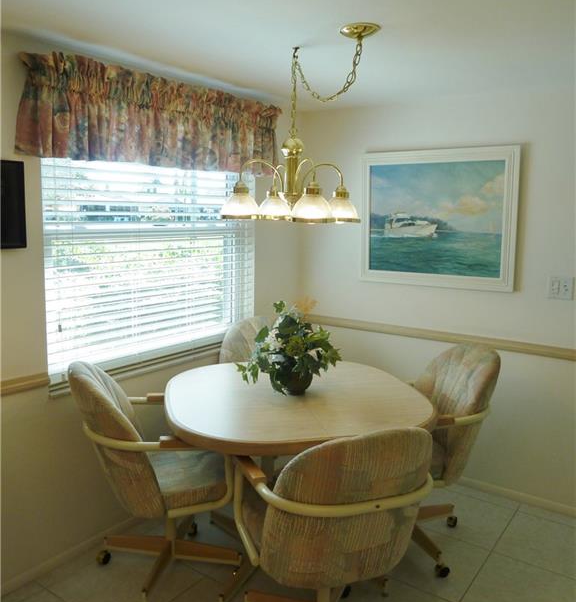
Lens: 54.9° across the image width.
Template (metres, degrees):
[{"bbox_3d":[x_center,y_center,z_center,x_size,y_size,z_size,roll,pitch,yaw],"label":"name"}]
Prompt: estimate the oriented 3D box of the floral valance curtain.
[{"bbox_3d":[-0.517,-0.809,2.596,0.176,0.371,1.402,7,11,35],"label":"floral valance curtain"}]

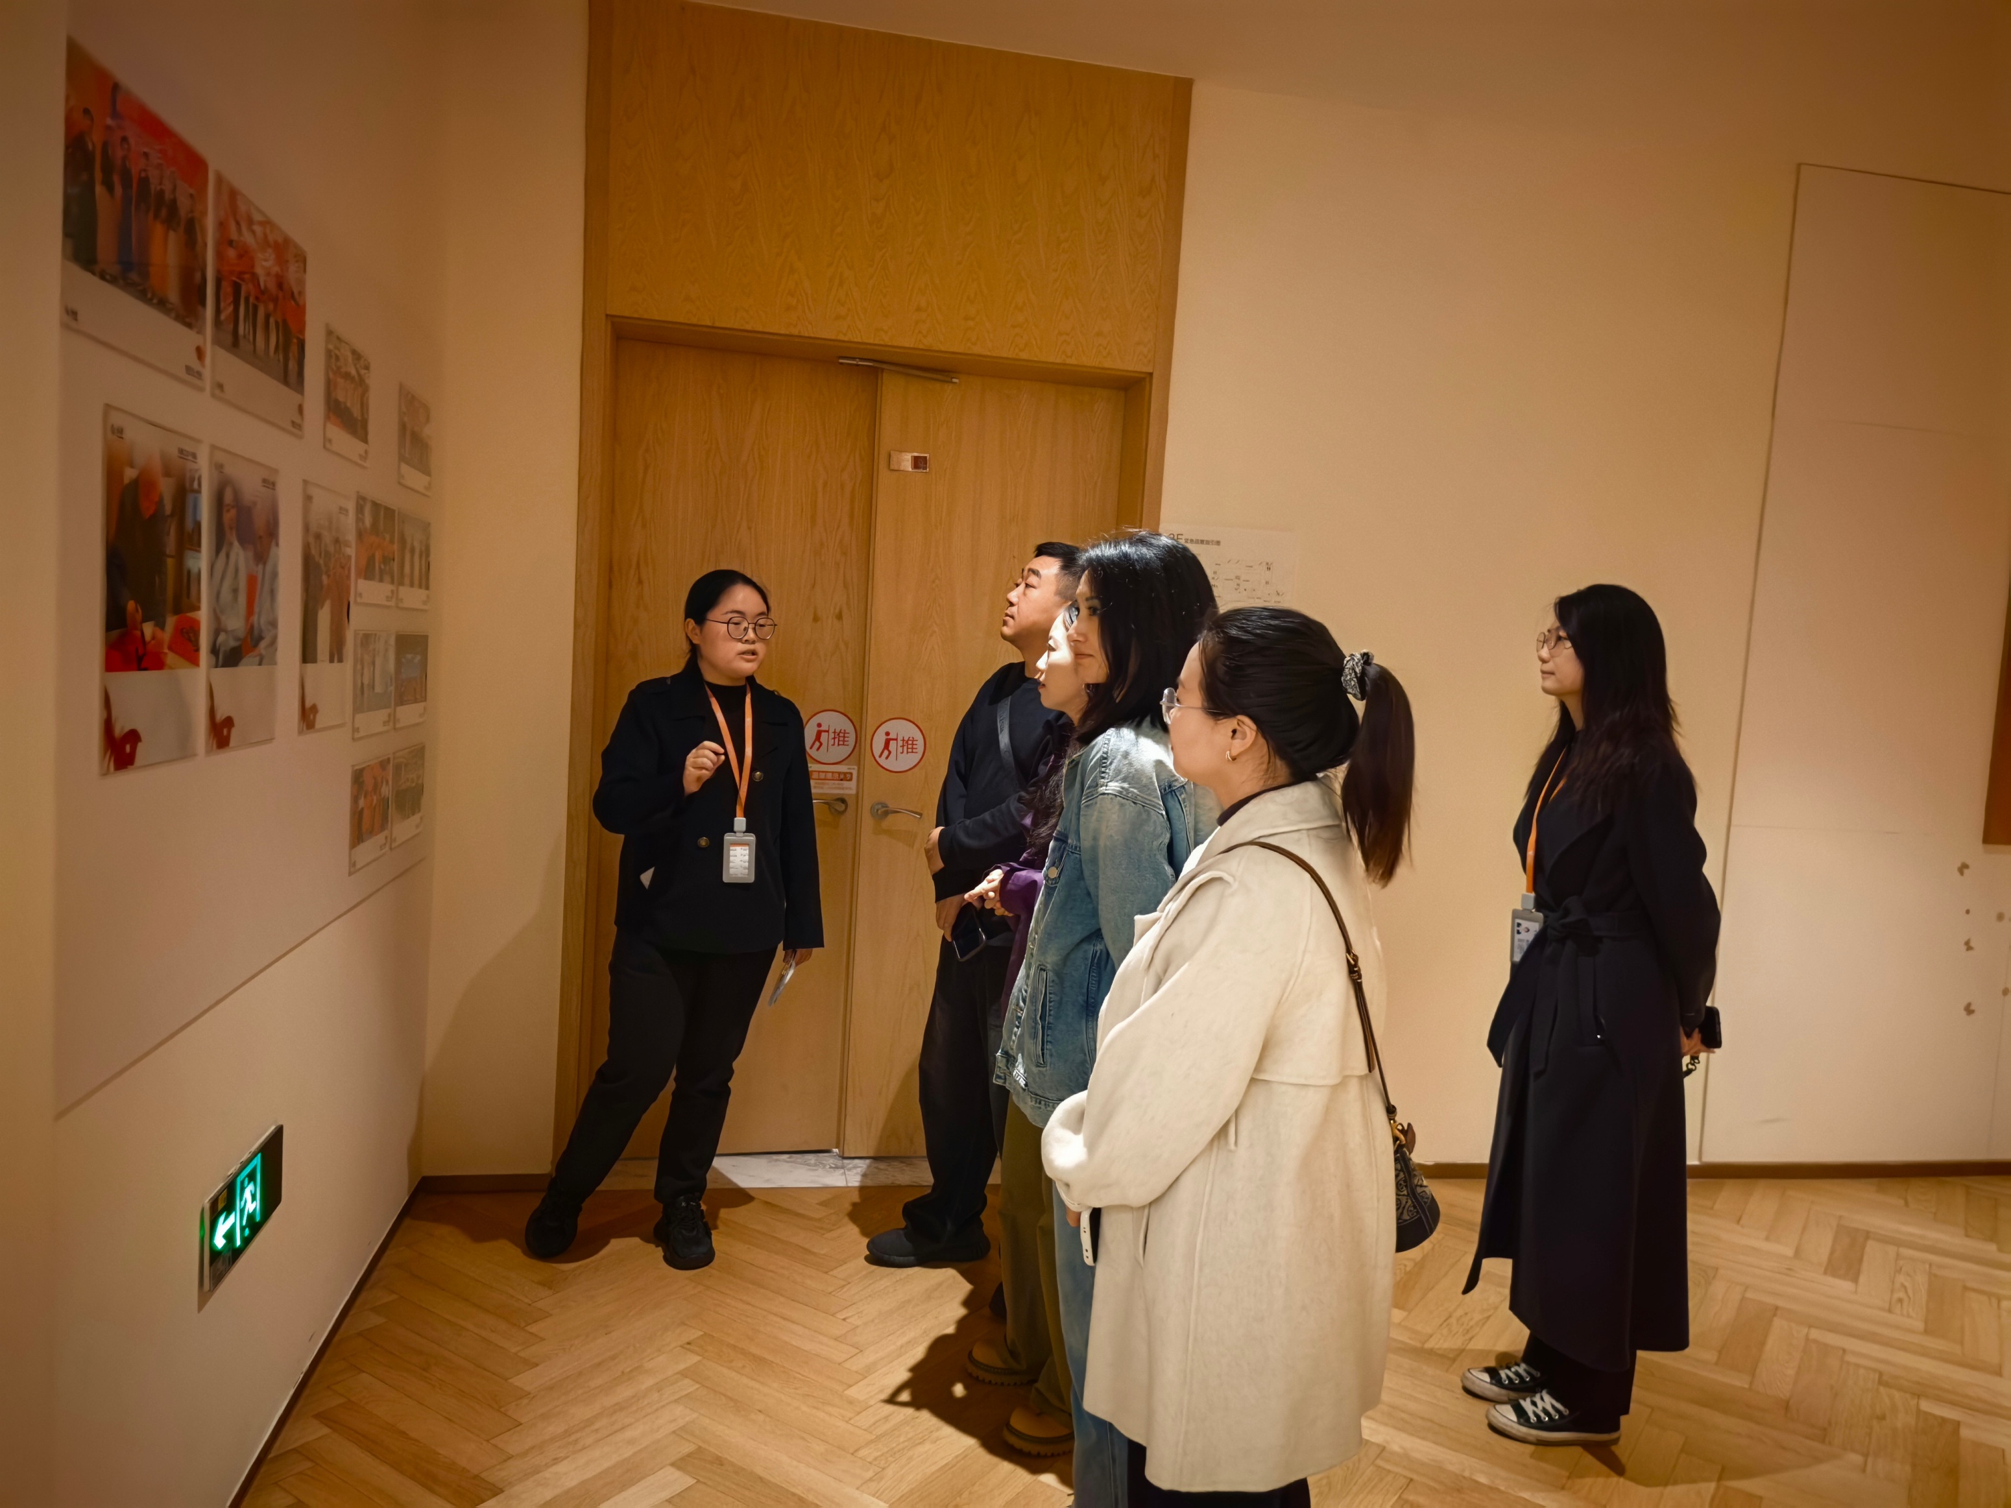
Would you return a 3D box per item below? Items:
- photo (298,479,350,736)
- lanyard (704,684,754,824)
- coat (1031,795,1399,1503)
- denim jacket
[{"bbox_3d":[-1.214,-0.257,2.494,0.010,0.425,0.297,3,4,-11],"label":"photo"},{"bbox_3d":[-0.623,-0.009,3.140,0.125,0.335,0.130,2,4,-14],"label":"lanyard"},{"bbox_3d":[0.303,0.496,1.970,0.470,0.920,0.490,3,4,-8],"label":"coat"},{"bbox_3d":[0.168,0.234,2.155,0.380,0.650,0.500,2,4,-11],"label":"denim jacket"}]

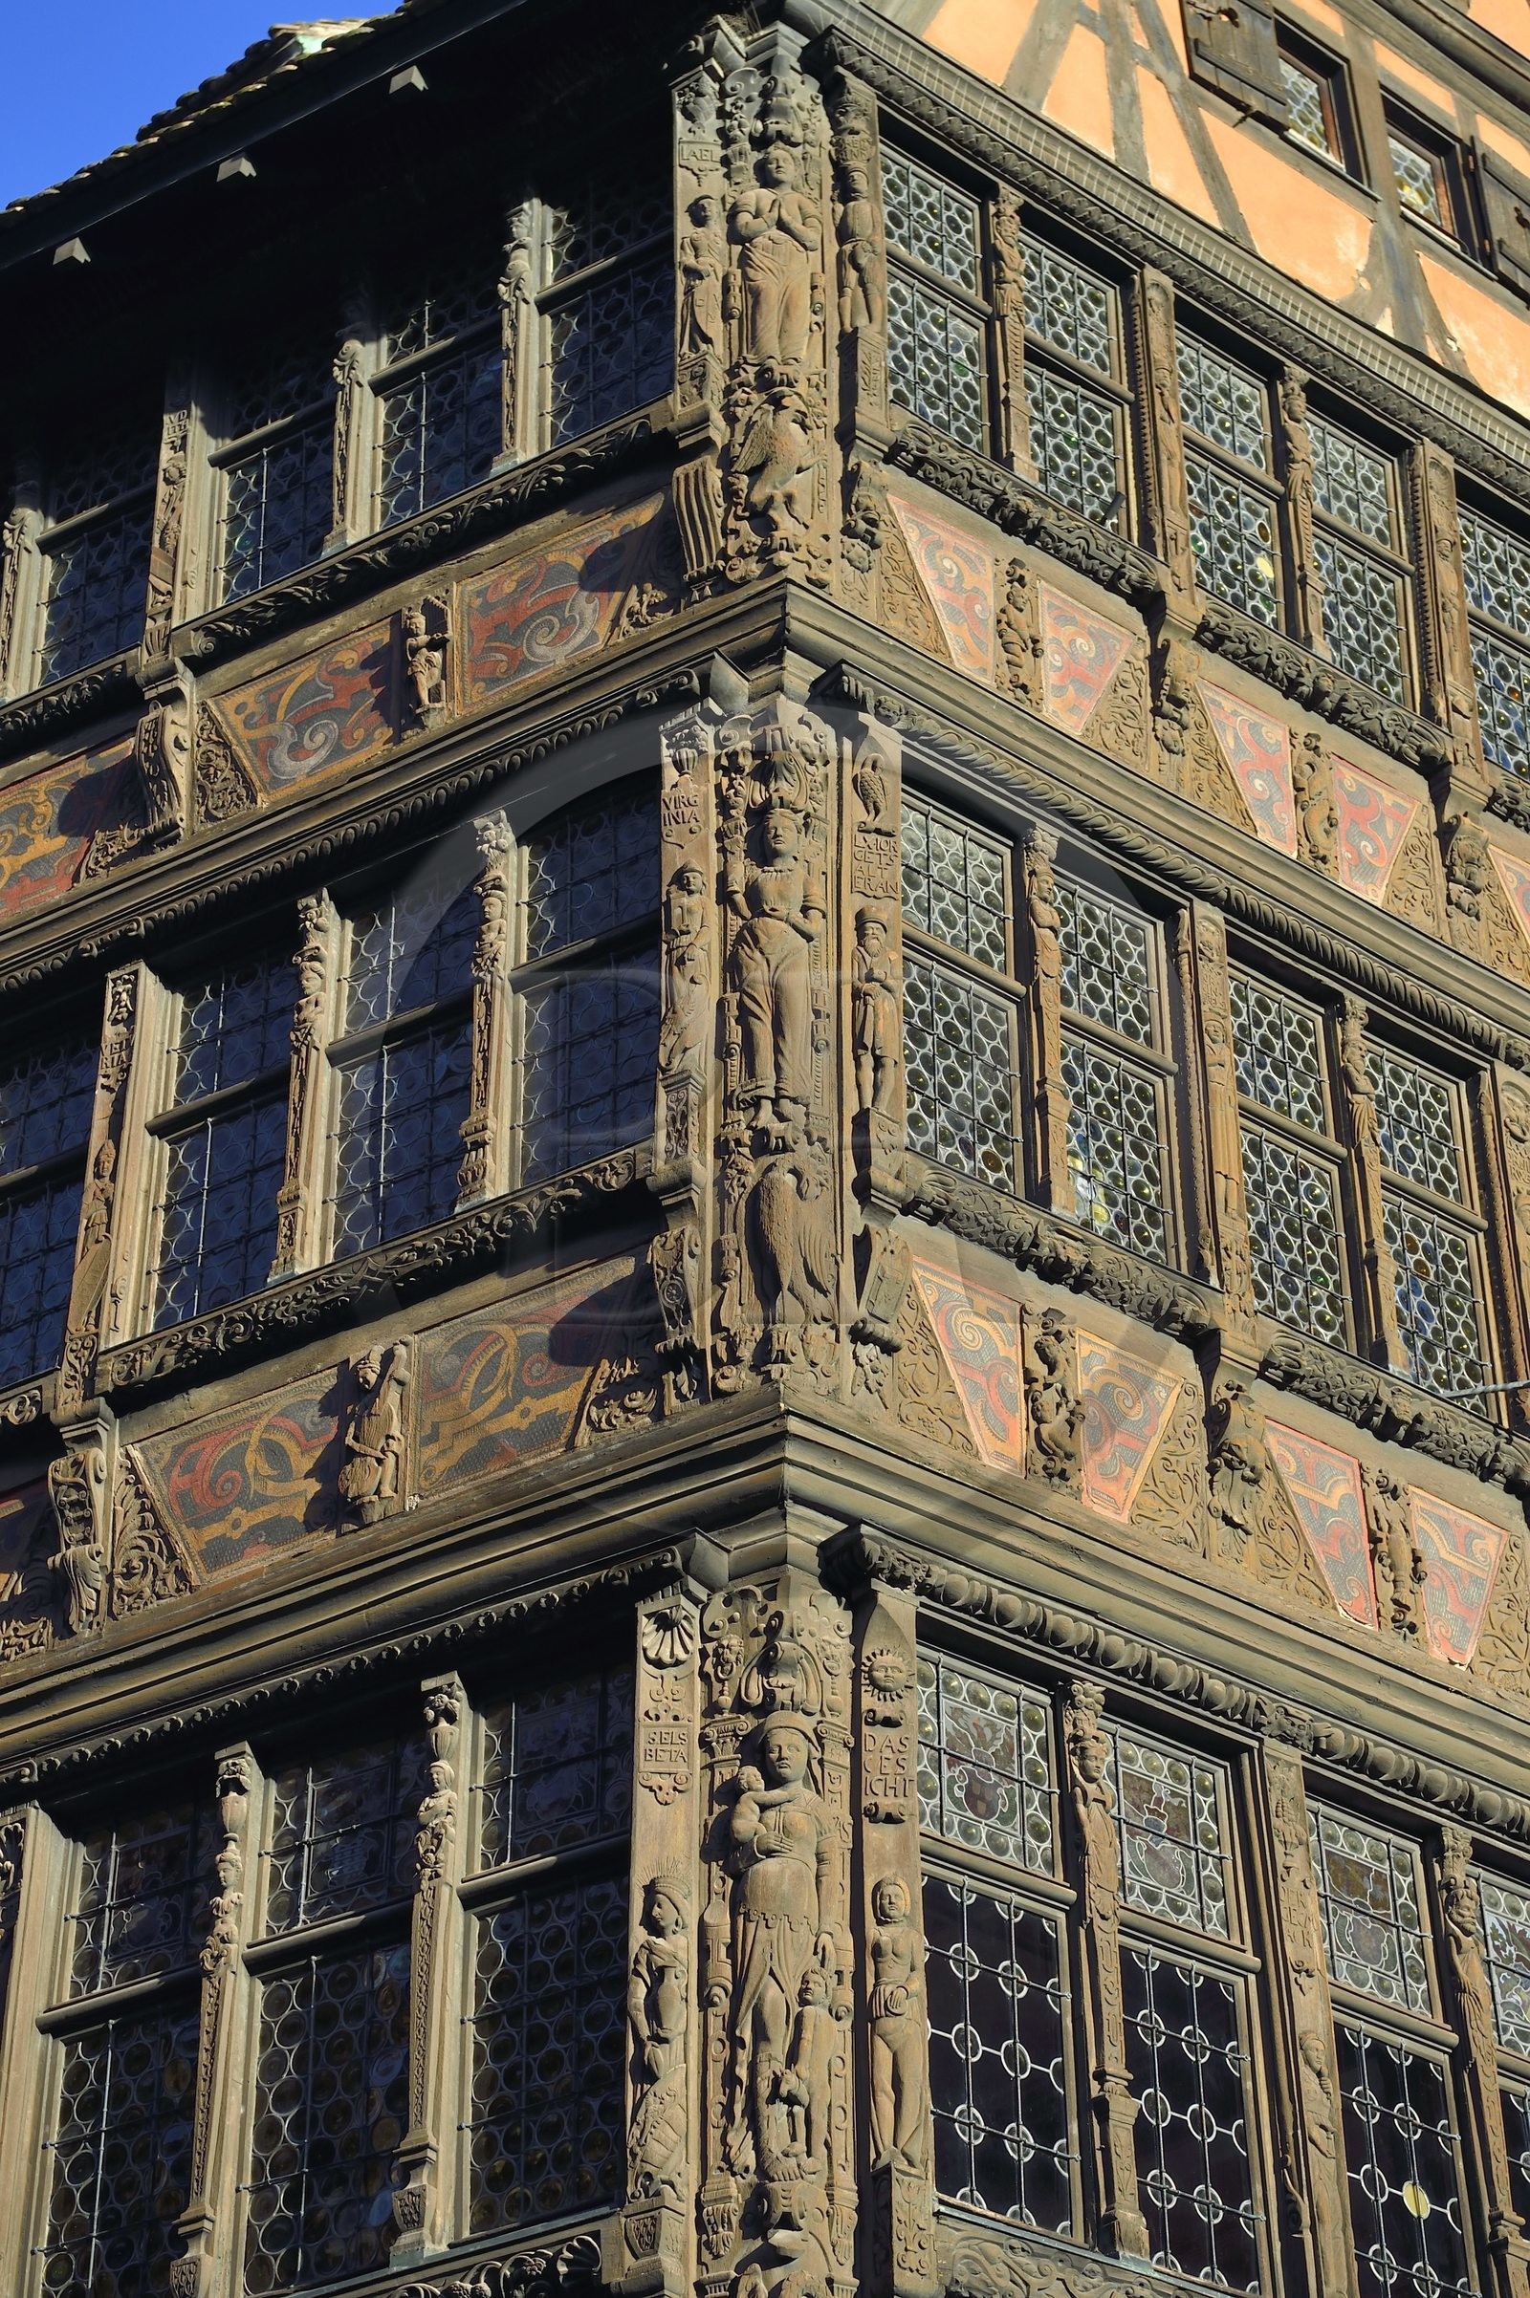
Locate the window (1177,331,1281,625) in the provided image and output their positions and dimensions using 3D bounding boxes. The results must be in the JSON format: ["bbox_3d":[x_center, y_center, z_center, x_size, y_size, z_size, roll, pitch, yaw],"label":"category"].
[{"bbox_3d":[1.628,-2.391,15.852,0.500,1.260,0.080,25,-44,-30],"label":"window"}]

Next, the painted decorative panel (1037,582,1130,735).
[{"bbox_3d":[1.039,-1.532,14.526,0.445,0.589,0.050,25,-43,-31],"label":"painted decorative panel"}]

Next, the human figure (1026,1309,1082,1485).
[{"bbox_3d":[0.841,0.728,13.010,0.190,0.569,0.103,25,-44,-30],"label":"human figure"}]

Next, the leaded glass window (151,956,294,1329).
[{"bbox_3d":[-1.716,-0.031,14.360,0.582,1.429,0.080,-21,-41,25],"label":"leaded glass window"}]

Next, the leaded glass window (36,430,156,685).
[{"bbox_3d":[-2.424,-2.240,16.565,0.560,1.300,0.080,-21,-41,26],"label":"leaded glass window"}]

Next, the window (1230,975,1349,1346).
[{"bbox_3d":[1.615,0.009,14.043,0.500,1.310,0.080,25,-44,-30],"label":"window"}]

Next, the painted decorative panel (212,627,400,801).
[{"bbox_3d":[-1.595,-1.458,15.226,0.815,0.622,0.040,-21,-41,25],"label":"painted decorative panel"}]

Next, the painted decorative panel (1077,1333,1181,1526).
[{"bbox_3d":[1.097,0.871,13.224,0.455,0.622,0.040,25,-44,-30],"label":"painted decorative panel"}]

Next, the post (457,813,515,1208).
[{"bbox_3d":[-0.804,-0.401,13.330,0.144,1.495,0.140,-21,-41,26],"label":"post"}]

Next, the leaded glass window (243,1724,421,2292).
[{"bbox_3d":[-1.166,2.355,12.275,0.550,1.600,0.080,-21,-41,26],"label":"leaded glass window"}]

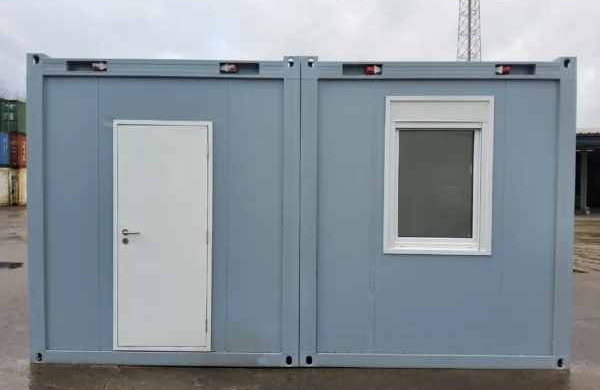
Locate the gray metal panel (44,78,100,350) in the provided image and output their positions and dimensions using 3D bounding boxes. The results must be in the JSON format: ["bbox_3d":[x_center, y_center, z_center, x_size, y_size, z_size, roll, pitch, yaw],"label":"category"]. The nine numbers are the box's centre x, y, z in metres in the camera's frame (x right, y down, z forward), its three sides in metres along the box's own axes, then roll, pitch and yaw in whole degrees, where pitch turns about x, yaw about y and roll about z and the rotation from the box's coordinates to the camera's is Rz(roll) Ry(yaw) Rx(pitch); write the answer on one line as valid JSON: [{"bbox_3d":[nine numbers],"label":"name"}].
[{"bbox_3d":[-2.080,0.177,4.131,0.490,2.480,0.070,0,2,1],"label":"gray metal panel"}]

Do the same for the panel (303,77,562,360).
[{"bbox_3d":[1.222,0.204,4.087,2.275,2.630,0.080,0,2,1],"label":"panel"}]

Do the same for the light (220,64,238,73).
[{"bbox_3d":[-0.631,-1.142,4.060,0.160,0.070,0.075,0,2,1],"label":"light"}]

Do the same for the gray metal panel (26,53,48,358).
[{"bbox_3d":[-2.362,0.137,4.128,0.155,2.775,0.130,0,2,1],"label":"gray metal panel"}]

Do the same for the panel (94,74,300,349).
[{"bbox_3d":[-0.965,0.189,4.121,1.750,2.485,0.070,0,2,1],"label":"panel"}]

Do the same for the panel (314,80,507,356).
[{"bbox_3d":[0.993,0.207,4.104,1.695,2.480,0.070,0,2,1],"label":"panel"}]

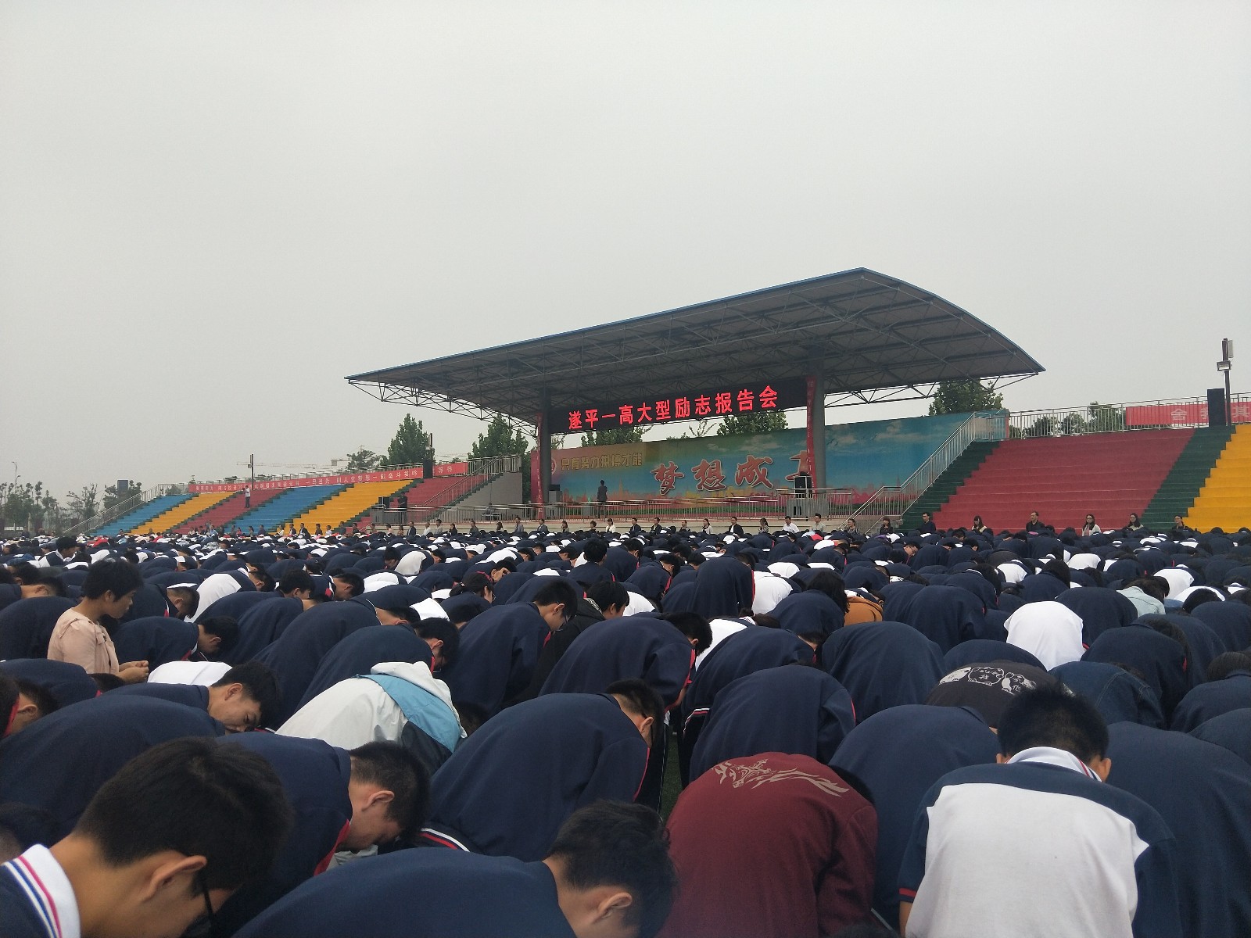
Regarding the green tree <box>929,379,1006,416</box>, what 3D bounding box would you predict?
[{"bbox_3d":[16.588,-0.595,44.000,4.000,9.000,4.000,-3,-4,36],"label":"green tree"}]

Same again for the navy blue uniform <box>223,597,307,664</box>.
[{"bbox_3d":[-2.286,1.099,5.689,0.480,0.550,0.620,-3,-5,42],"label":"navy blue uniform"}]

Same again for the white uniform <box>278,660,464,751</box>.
[{"bbox_3d":[-1.072,1.077,3.850,0.520,0.600,0.650,-3,-4,36],"label":"white uniform"}]

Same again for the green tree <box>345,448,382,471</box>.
[{"bbox_3d":[-27.594,2.725,95.031,4.200,9.880,4.200,-3,-5,42],"label":"green tree"}]

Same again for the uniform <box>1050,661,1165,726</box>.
[{"bbox_3d":[1.937,1.052,3.650,0.500,0.580,0.580,-3,-4,36],"label":"uniform"}]

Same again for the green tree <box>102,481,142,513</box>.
[{"bbox_3d":[-47.309,4.092,85.000,4.000,6.300,4.000,-3,-4,36],"label":"green tree"}]

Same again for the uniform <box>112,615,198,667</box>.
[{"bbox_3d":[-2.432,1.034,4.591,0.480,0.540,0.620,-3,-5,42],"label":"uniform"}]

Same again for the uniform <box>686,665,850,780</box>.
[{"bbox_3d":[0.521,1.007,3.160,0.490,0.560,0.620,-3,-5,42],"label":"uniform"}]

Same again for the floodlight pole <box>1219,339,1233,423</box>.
[{"bbox_3d":[21.622,-3.129,32.500,0.480,3.150,0.450,-3,-4,36],"label":"floodlight pole"}]

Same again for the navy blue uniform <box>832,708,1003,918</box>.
[{"bbox_3d":[0.906,1.031,2.750,0.540,0.650,0.600,-3,-4,36],"label":"navy blue uniform"}]

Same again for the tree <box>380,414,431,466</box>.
[{"bbox_3d":[-17.650,0.905,73.103,4.500,10.580,4.500,-3,-5,42],"label":"tree"}]

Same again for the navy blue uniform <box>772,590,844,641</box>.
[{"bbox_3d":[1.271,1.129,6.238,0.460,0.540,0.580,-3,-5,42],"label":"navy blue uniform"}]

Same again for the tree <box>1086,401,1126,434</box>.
[{"bbox_3d":[31.967,-0.032,60.000,3.000,8.800,3.000,-3,-4,36],"label":"tree"}]

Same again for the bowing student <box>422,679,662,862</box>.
[{"bbox_3d":[-0.220,1.225,2.644,0.500,1.110,0.830,-3,-5,42],"label":"bowing student"}]

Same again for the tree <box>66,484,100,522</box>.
[{"bbox_3d":[-73.314,5.901,121.878,4.900,7.740,4.900,-3,-5,42],"label":"tree"}]

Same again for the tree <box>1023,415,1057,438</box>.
[{"bbox_3d":[23.879,0.831,52.061,3.200,7.910,3.200,-3,-5,42],"label":"tree"}]

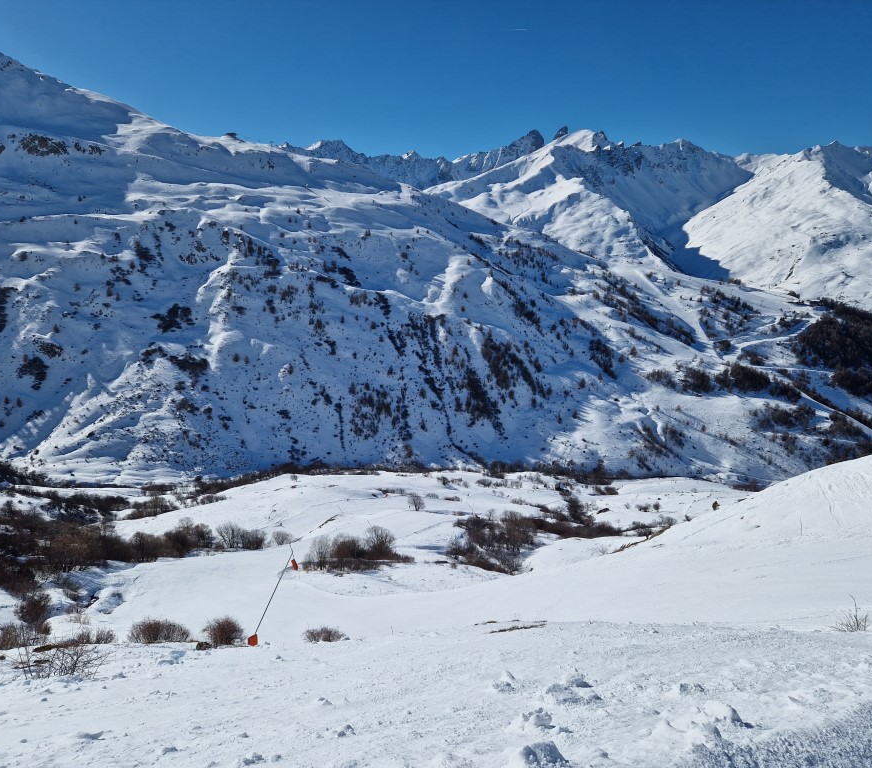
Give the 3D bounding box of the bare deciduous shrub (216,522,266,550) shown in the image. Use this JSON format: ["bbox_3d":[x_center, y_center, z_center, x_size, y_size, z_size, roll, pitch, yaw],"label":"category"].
[{"bbox_3d":[-28.586,22.413,100.000,7.349,3.900,5.511,-2,6,-16],"label":"bare deciduous shrub"}]

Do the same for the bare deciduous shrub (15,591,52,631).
[{"bbox_3d":[-29.578,16.645,50.000,2.792,2.750,2.513,-4,7,-31],"label":"bare deciduous shrub"}]

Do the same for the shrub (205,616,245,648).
[{"bbox_3d":[-10.569,12.368,34.000,1.999,1.500,1.799,-2,6,-18],"label":"shrub"}]

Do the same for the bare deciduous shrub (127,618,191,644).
[{"bbox_3d":[-13.459,12.004,33.000,3.104,1.250,1.862,-3,7,-23],"label":"bare deciduous shrub"}]

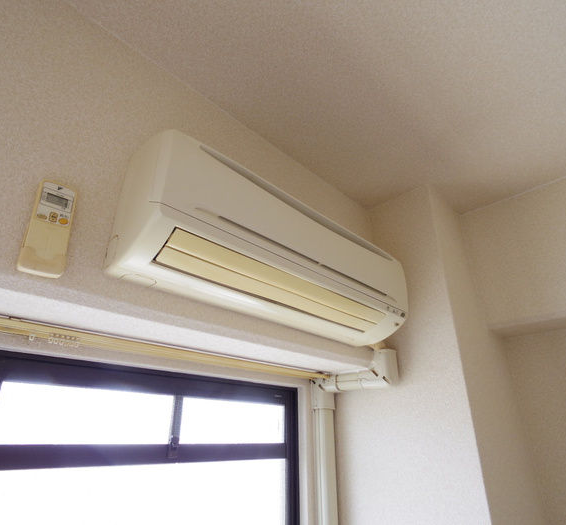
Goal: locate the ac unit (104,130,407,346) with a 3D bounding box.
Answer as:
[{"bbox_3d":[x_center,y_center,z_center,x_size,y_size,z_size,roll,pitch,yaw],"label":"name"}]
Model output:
[{"bbox_3d":[0.029,-0.010,0.869,0.790,0.285,0.195,23,-32,-37],"label":"ac unit"}]

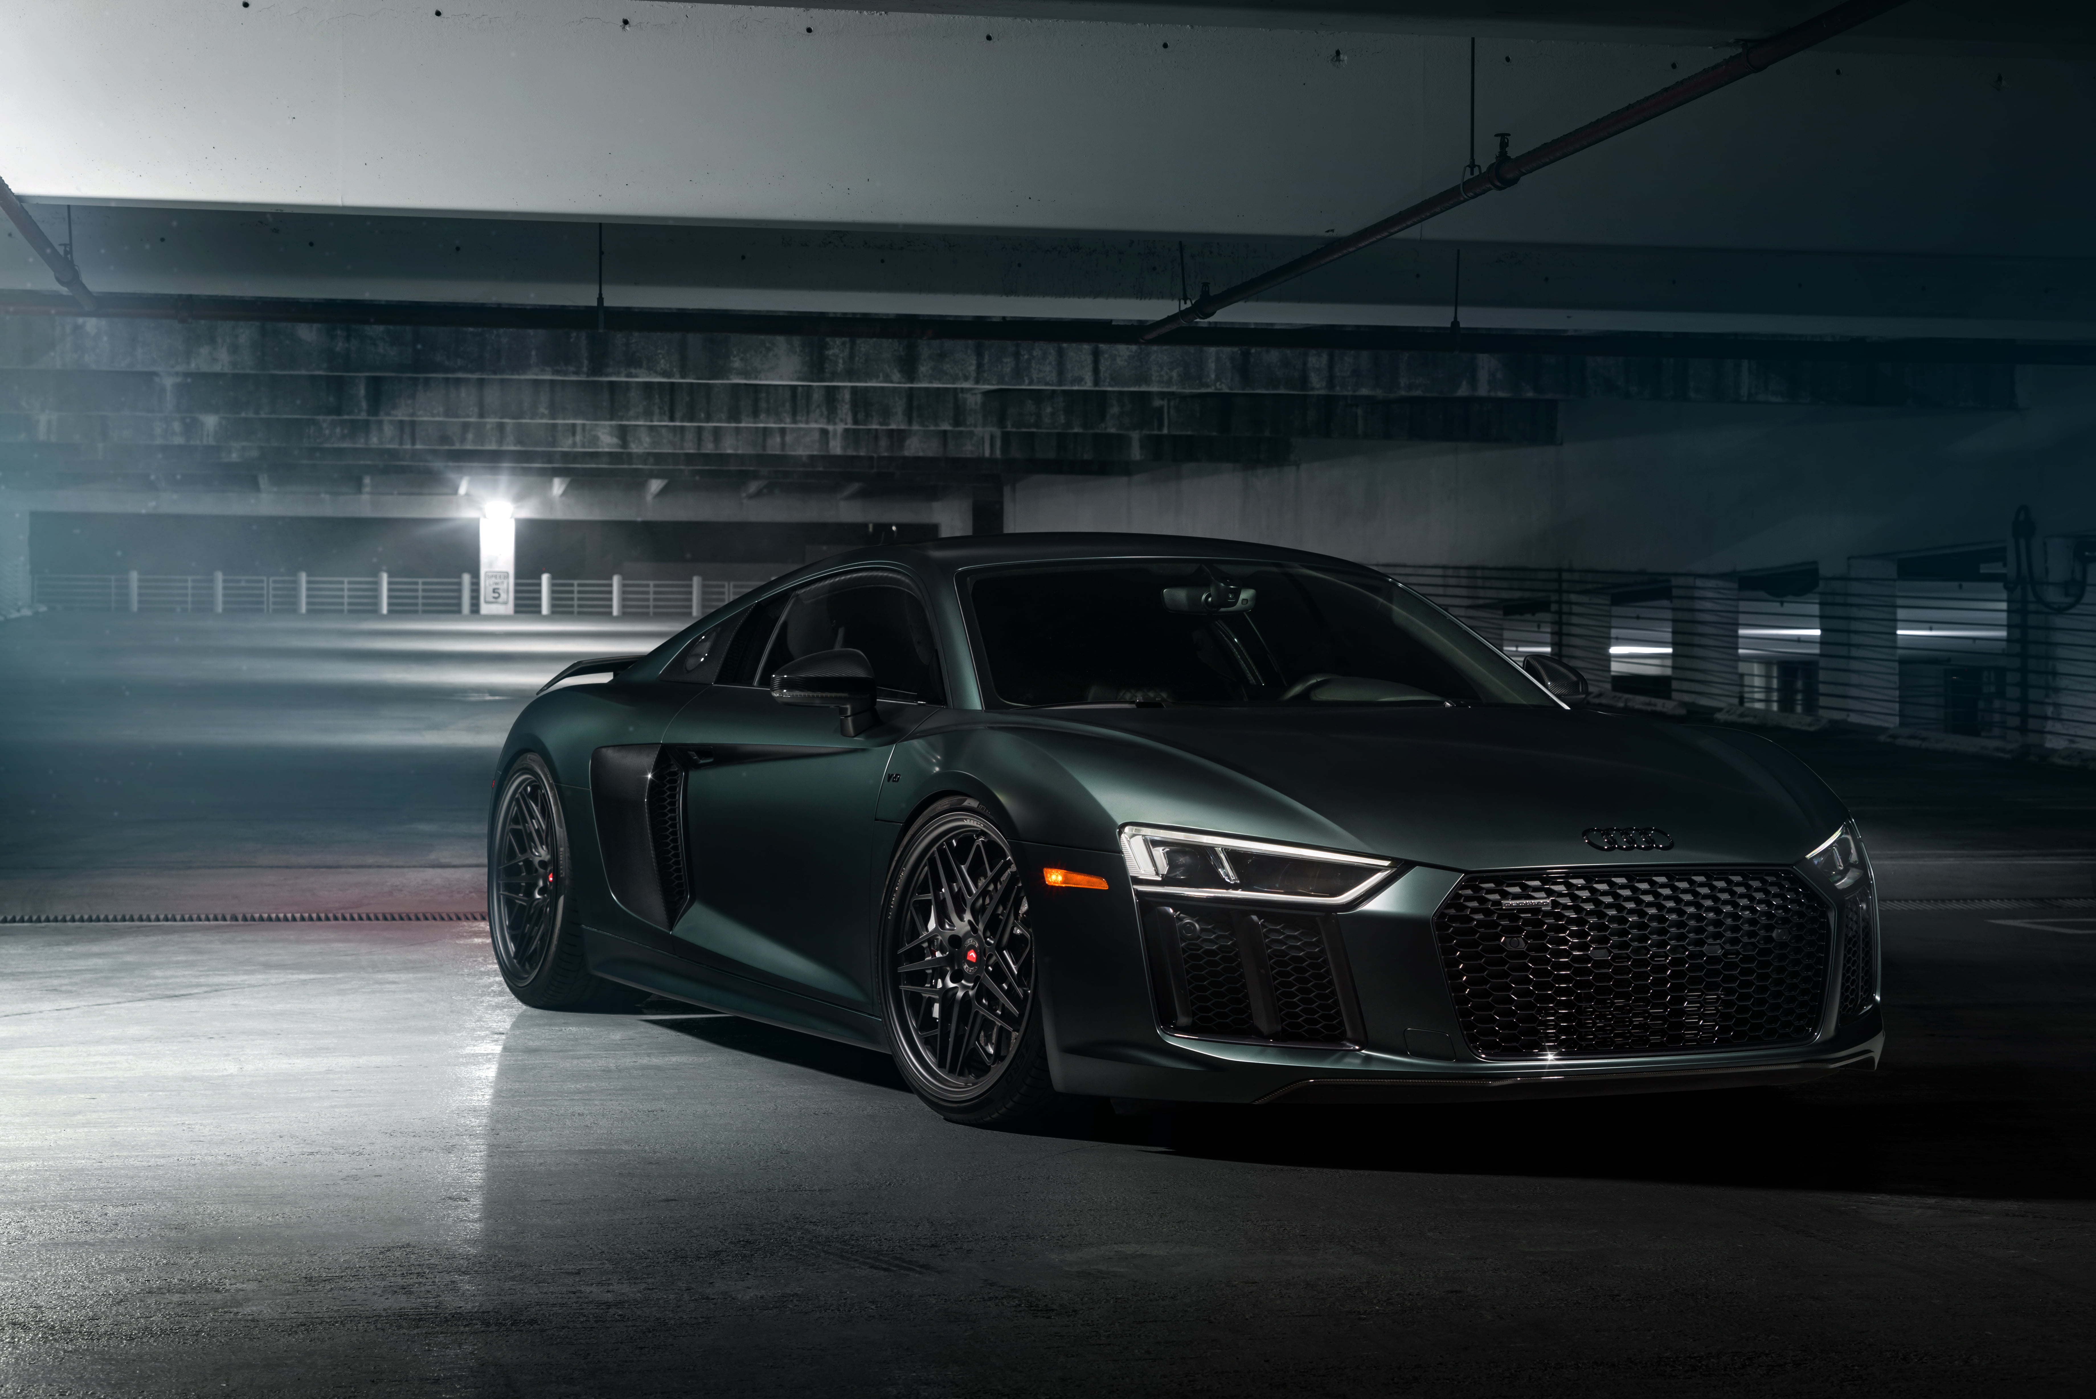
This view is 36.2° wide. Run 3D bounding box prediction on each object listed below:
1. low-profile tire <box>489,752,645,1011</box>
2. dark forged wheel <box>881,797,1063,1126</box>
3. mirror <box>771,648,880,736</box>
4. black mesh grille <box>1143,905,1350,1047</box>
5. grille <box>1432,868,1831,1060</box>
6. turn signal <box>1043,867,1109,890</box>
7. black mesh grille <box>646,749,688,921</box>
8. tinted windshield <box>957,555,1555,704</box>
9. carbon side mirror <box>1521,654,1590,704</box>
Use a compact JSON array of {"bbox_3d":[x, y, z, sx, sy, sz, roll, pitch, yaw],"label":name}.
[{"bbox_3d":[-1.249,0.470,8.538,0.310,0.690,0.690,0,0,-27],"label":"low-profile tire"},{"bbox_3d":[-0.073,0.487,6.178,0.250,0.655,0.655,0,0,-33],"label":"dark forged wheel"},{"bbox_3d":[-0.464,-0.021,6.733,0.210,0.190,0.170,0,0,-27],"label":"mirror"},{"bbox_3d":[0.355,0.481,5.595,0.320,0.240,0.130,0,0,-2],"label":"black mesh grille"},{"bbox_3d":[1.065,0.467,5.740,0.880,0.330,0.120,0,0,-27],"label":"grille"},{"bbox_3d":[0.050,0.322,5.715,0.170,0.042,0.040,0,0,43],"label":"turn signal"},{"bbox_3d":[-0.905,0.329,7.681,0.130,0.420,0.110,0,0,11],"label":"black mesh grille"},{"bbox_3d":[0.437,-0.132,6.992,1.420,0.180,0.710,0,29,-27],"label":"tinted windshield"},{"bbox_3d":[1.179,-0.013,7.562,0.210,0.190,0.170,0,0,-27],"label":"carbon side mirror"}]

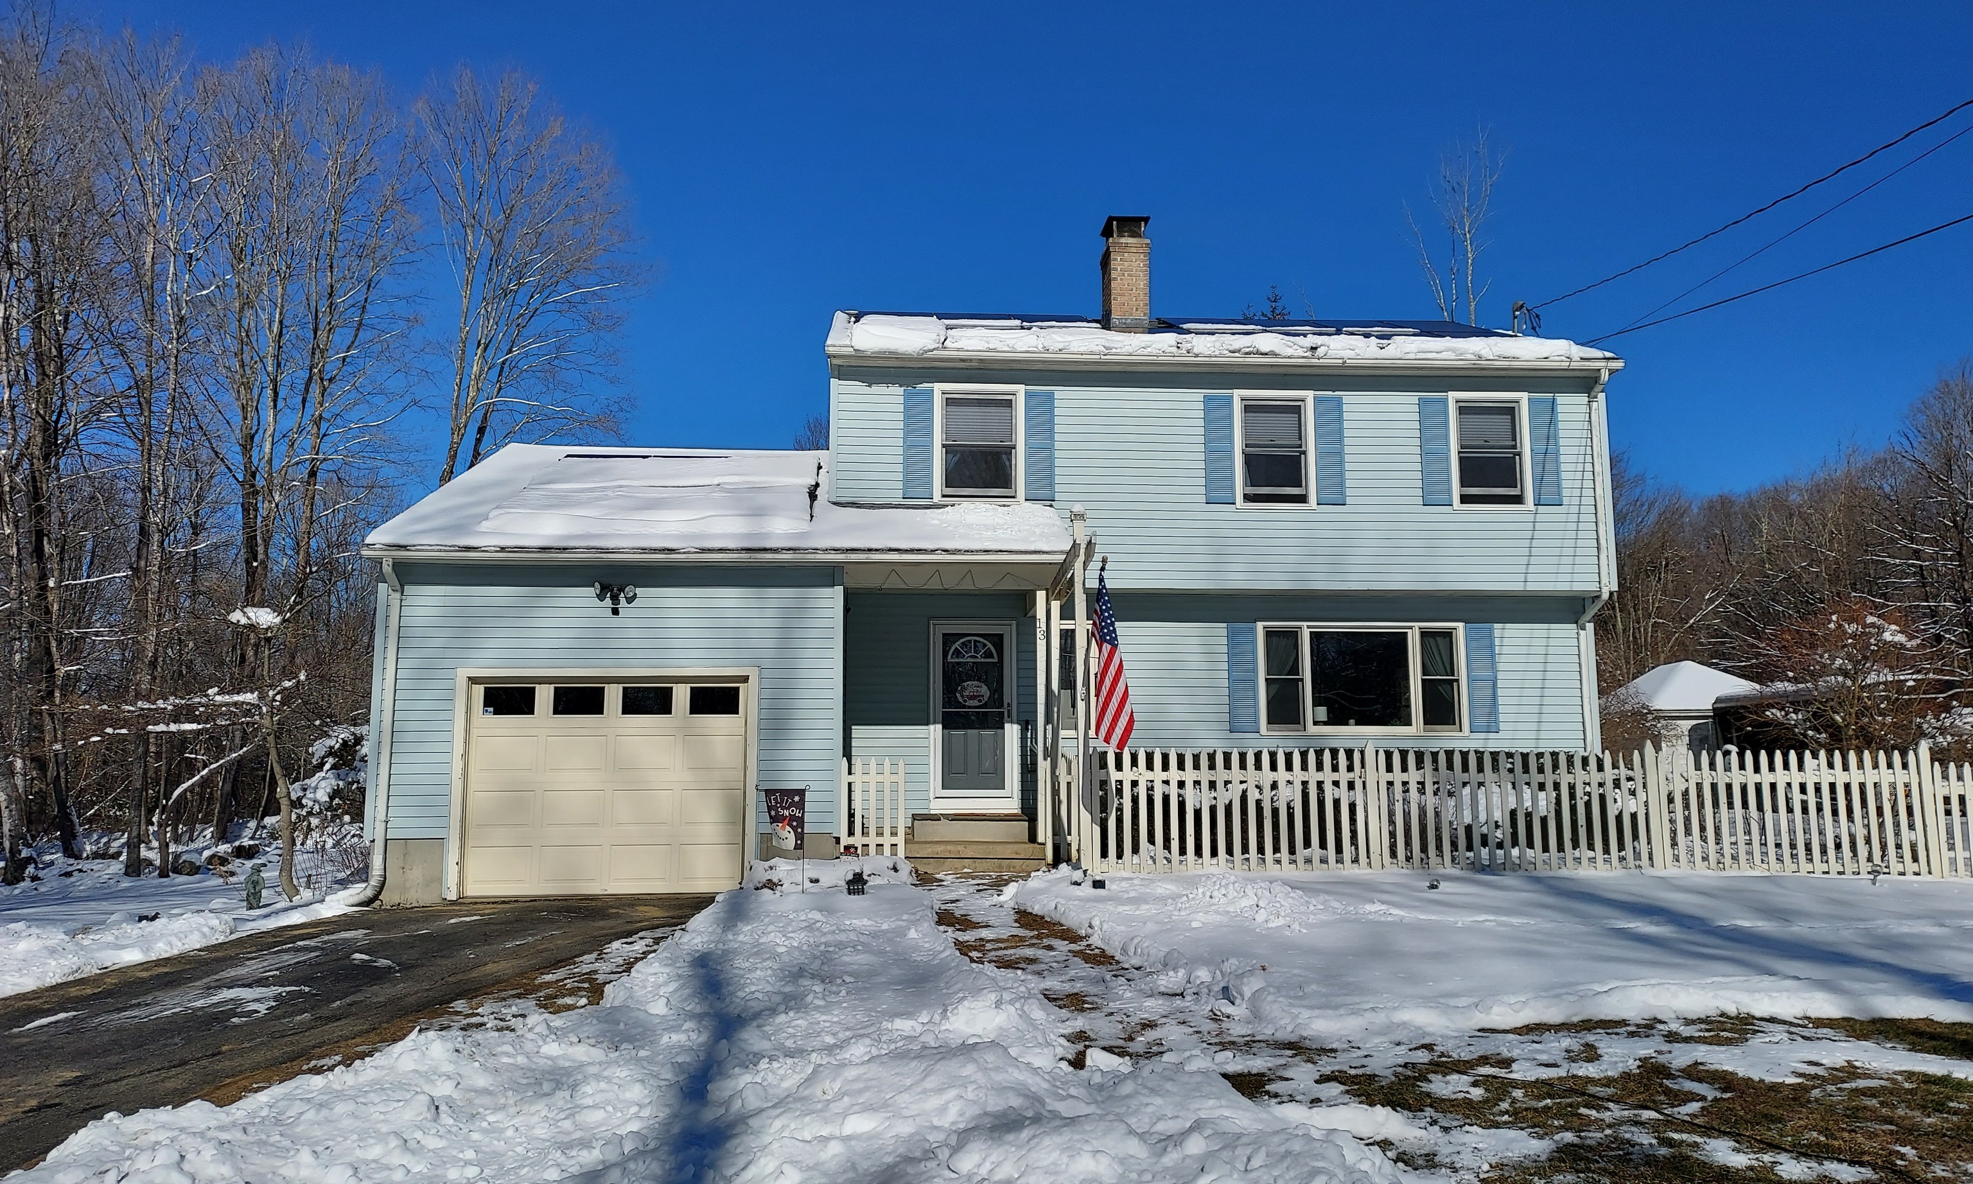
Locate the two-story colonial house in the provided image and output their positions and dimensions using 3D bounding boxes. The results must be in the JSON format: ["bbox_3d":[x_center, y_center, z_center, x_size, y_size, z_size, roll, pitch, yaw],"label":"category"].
[{"bbox_3d":[0.507,-0.742,18.761,13.900,8.890,10.000,0,-8,-4],"label":"two-story colonial house"}]

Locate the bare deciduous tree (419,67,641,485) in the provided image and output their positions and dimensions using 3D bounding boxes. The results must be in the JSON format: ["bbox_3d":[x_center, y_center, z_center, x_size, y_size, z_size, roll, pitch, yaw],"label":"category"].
[{"bbox_3d":[-10.327,-3.534,30.615,4.989,17.455,5.200,0,-8,-4],"label":"bare deciduous tree"}]

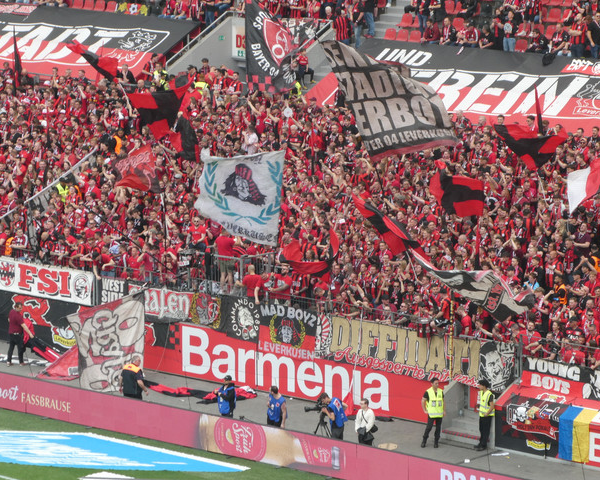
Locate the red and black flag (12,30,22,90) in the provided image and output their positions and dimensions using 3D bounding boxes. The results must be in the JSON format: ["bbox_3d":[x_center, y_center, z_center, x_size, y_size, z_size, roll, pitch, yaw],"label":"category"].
[{"bbox_3d":[-9.061,-5.822,102.000,0.350,1.800,0.300,0,9,0],"label":"red and black flag"}]

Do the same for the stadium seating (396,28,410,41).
[{"bbox_3d":[3.229,-6.427,99.700,0.450,0.480,0.420,9,13,42],"label":"stadium seating"}]

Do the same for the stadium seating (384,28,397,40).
[{"bbox_3d":[2.937,-6.653,103.200,0.440,0.430,0.400,8,13,41],"label":"stadium seating"}]

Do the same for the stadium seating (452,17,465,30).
[{"bbox_3d":[4.904,-6.700,98.400,0.450,0.420,0.400,8,13,41],"label":"stadium seating"}]

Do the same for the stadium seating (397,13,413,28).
[{"bbox_3d":[3.276,-6.882,99.700,0.450,0.420,0.400,8,13,41],"label":"stadium seating"}]

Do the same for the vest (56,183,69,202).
[{"bbox_3d":[-7.364,-1.473,98.600,0.480,0.660,0.320,-1,9,-6],"label":"vest"}]

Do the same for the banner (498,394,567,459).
[{"bbox_3d":[5.843,4.660,80.015,2.000,1.270,0.500,8,13,41],"label":"banner"}]

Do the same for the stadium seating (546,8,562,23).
[{"bbox_3d":[8.083,-7.130,101.000,0.440,0.430,0.400,8,13,41],"label":"stadium seating"}]

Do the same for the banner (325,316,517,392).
[{"bbox_3d":[3.173,2.922,85.031,6.660,1.320,0.120,8,13,41],"label":"banner"}]

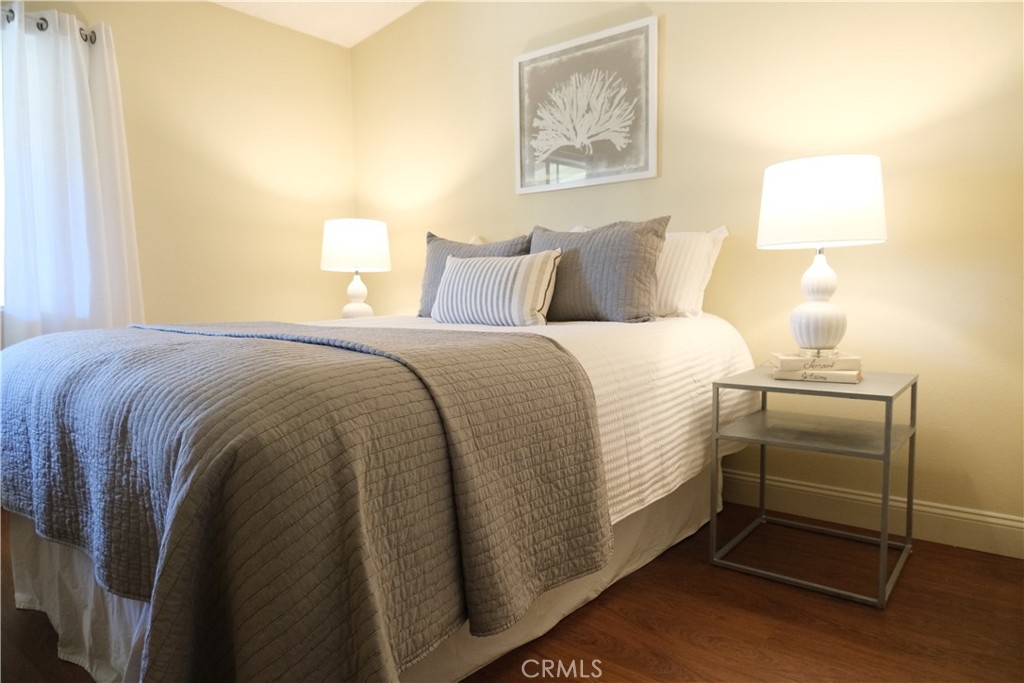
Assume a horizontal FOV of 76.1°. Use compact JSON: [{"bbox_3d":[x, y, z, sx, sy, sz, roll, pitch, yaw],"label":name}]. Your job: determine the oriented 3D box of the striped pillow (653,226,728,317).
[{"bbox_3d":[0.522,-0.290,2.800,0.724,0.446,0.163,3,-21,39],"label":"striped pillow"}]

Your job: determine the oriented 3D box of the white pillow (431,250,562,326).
[{"bbox_3d":[-0.074,-0.217,2.630,0.603,0.307,0.151,3,-17,39],"label":"white pillow"}]

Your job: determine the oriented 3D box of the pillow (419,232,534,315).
[{"bbox_3d":[-0.173,-0.313,3.053,0.657,0.428,0.175,3,-12,39],"label":"pillow"}]

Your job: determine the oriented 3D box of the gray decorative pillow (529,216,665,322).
[{"bbox_3d":[0.317,-0.282,2.610,0.639,0.428,0.181,3,-13,39],"label":"gray decorative pillow"}]

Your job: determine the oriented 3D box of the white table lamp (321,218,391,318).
[{"bbox_3d":[-0.840,-0.335,3.562,0.379,0.618,0.379,3,6,39],"label":"white table lamp"}]

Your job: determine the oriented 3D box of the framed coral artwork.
[{"bbox_3d":[0.319,-1.073,3.075,0.790,0.679,0.027,3,6,39],"label":"framed coral artwork"}]

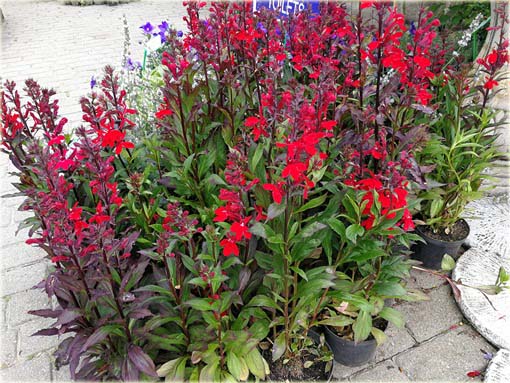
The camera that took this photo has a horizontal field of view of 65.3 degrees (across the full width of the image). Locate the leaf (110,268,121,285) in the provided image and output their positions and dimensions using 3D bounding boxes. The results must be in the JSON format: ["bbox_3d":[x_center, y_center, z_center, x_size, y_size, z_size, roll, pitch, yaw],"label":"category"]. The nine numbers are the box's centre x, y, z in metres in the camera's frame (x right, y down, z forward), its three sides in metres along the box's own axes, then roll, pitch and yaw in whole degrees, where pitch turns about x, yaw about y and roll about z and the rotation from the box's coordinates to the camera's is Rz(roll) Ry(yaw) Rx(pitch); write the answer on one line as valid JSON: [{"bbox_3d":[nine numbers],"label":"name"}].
[{"bbox_3d":[-0.284,0.173,0.810,0.021,0.030,0.022,-1,34,0],"label":"leaf"}]

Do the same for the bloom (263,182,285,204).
[{"bbox_3d":[0.038,0.004,0.829,0.045,0.041,0.032,0,34,0],"label":"bloom"}]

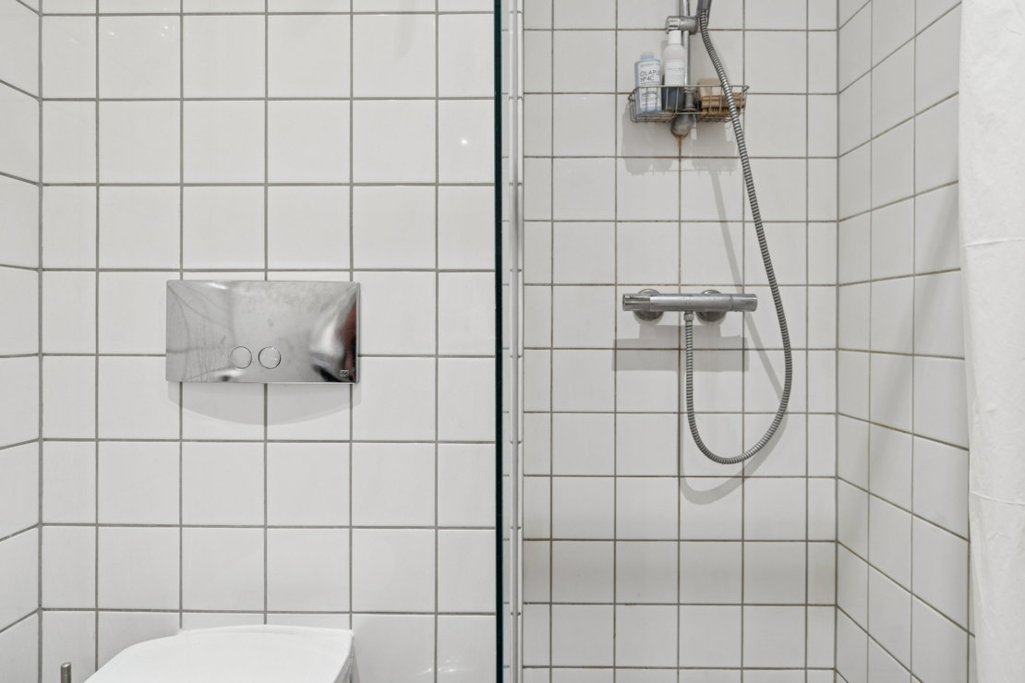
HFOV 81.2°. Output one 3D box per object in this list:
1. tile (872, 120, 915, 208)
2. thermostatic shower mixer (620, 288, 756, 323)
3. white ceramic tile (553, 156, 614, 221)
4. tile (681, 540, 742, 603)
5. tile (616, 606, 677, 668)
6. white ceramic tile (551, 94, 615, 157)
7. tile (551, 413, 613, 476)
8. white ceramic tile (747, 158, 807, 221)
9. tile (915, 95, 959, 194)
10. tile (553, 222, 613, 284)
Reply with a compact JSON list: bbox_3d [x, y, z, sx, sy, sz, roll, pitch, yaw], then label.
[{"bbox_3d":[0.765,-0.352,1.200,0.010,0.147,0.143,0,0,1],"label":"tile"},{"bbox_3d":[0.402,-0.084,1.378,0.304,0.077,0.090,0,0,0],"label":"thermostatic shower mixer"},{"bbox_3d":[0.169,-0.359,1.411,0.146,0.146,0.010,0,0,0],"label":"white ceramic tile"},{"bbox_3d":[0.466,0.543,1.411,0.147,0.147,0.010,0,0,0],"label":"tile"},{"bbox_3d":[0.320,0.705,1.429,0.149,0.149,0.010,0,0,0],"label":"tile"},{"bbox_3d":[0.169,-0.509,1.413,0.147,0.147,0.010,0,0,0],"label":"white ceramic tile"},{"bbox_3d":[0.168,0.248,1.429,0.149,0.149,0.010,0,0,0],"label":"tile"},{"bbox_3d":[0.619,-0.358,1.411,0.147,0.147,0.010,0,0,0],"label":"white ceramic tile"},{"bbox_3d":[0.757,-0.348,1.042,0.010,0.146,0.146,0,1,2],"label":"tile"},{"bbox_3d":[0.168,-0.209,1.411,0.146,0.146,0.010,0,0,0],"label":"tile"}]

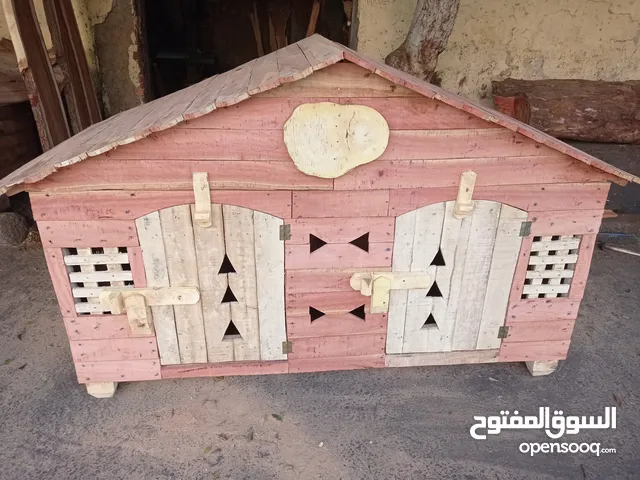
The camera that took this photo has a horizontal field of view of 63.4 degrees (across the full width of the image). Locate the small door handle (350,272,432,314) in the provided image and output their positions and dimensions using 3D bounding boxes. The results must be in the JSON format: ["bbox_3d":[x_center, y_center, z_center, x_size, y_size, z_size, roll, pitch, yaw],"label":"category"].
[{"bbox_3d":[0.238,0.175,1.753,0.274,0.145,0.050,-2,26,-4],"label":"small door handle"}]

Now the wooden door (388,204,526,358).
[{"bbox_3d":[0.460,0.140,1.789,0.435,0.600,0.026,-2,26,-4],"label":"wooden door"}]

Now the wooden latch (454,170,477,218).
[{"bbox_3d":[0.454,-0.143,1.615,0.060,0.155,0.045,-2,26,-4],"label":"wooden latch"}]

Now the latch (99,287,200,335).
[{"bbox_3d":[-0.553,0.225,1.711,0.320,0.163,0.053,-2,26,-4],"label":"latch"}]

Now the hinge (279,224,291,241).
[{"bbox_3d":[-0.110,-0.022,1.652,0.033,0.056,0.010,-2,26,-4],"label":"hinge"}]

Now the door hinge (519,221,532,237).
[{"bbox_3d":[0.682,-0.035,1.710,0.040,0.056,0.010,-2,26,-4],"label":"door hinge"}]

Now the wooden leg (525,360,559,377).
[{"bbox_3d":[0.862,0.472,2.029,0.097,0.069,0.100,-2,26,-4],"label":"wooden leg"}]

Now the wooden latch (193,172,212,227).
[{"bbox_3d":[-0.350,-0.125,1.558,0.053,0.168,0.045,-2,26,-4],"label":"wooden latch"}]

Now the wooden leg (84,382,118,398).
[{"bbox_3d":[-0.789,0.519,1.917,0.105,0.075,0.100,-2,26,-4],"label":"wooden leg"}]

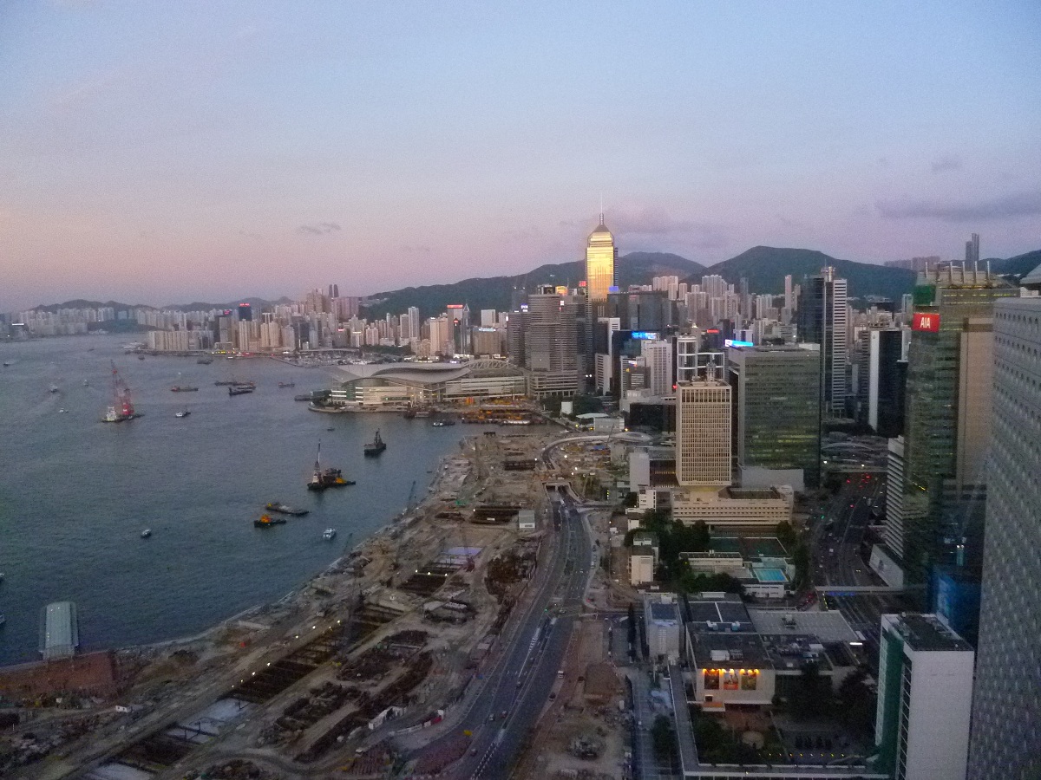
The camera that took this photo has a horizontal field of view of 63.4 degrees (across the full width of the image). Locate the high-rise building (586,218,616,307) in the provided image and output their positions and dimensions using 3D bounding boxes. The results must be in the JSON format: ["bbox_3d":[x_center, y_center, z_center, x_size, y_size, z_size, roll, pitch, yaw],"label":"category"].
[{"bbox_3d":[158.910,-160.410,1640.240,59.200,339.000,58.000,-1,6,6],"label":"high-rise building"}]

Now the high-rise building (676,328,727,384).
[{"bbox_3d":[205.650,7.670,964.030,53.500,137.000,42.000,-1,6,6],"label":"high-rise building"}]

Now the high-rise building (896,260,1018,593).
[{"bbox_3d":[272.630,21.830,525.820,45.300,193.200,46.000,-1,6,6],"label":"high-rise building"}]

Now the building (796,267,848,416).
[{"bbox_3d":[436.120,-60.170,1220.120,60.800,211.900,45.000,-1,6,6],"label":"building"}]

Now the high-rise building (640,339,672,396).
[{"bbox_3d":[200.670,-10.810,1232.030,38.500,120.800,36.000,-1,6,4],"label":"high-rise building"}]

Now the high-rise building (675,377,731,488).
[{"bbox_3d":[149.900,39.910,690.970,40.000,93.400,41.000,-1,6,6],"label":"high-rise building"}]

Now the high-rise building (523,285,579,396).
[{"bbox_3d":[59.240,-82.650,1591.120,102.600,198.000,70.000,-1,6,4],"label":"high-rise building"}]

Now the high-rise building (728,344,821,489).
[{"bbox_3d":[244.730,23.660,821.890,72.600,131.900,78.000,-1,6,6],"label":"high-rise building"}]

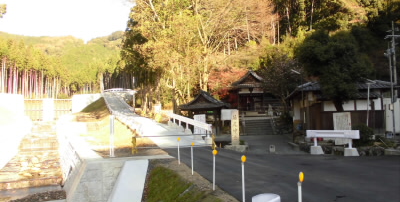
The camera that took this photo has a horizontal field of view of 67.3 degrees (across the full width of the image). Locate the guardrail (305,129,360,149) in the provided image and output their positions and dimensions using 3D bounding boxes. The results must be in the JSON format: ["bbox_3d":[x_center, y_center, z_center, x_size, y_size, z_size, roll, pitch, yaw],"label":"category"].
[{"bbox_3d":[5.778,1.661,13.200,0.240,0.770,2.400,1,-4,-40],"label":"guardrail"}]

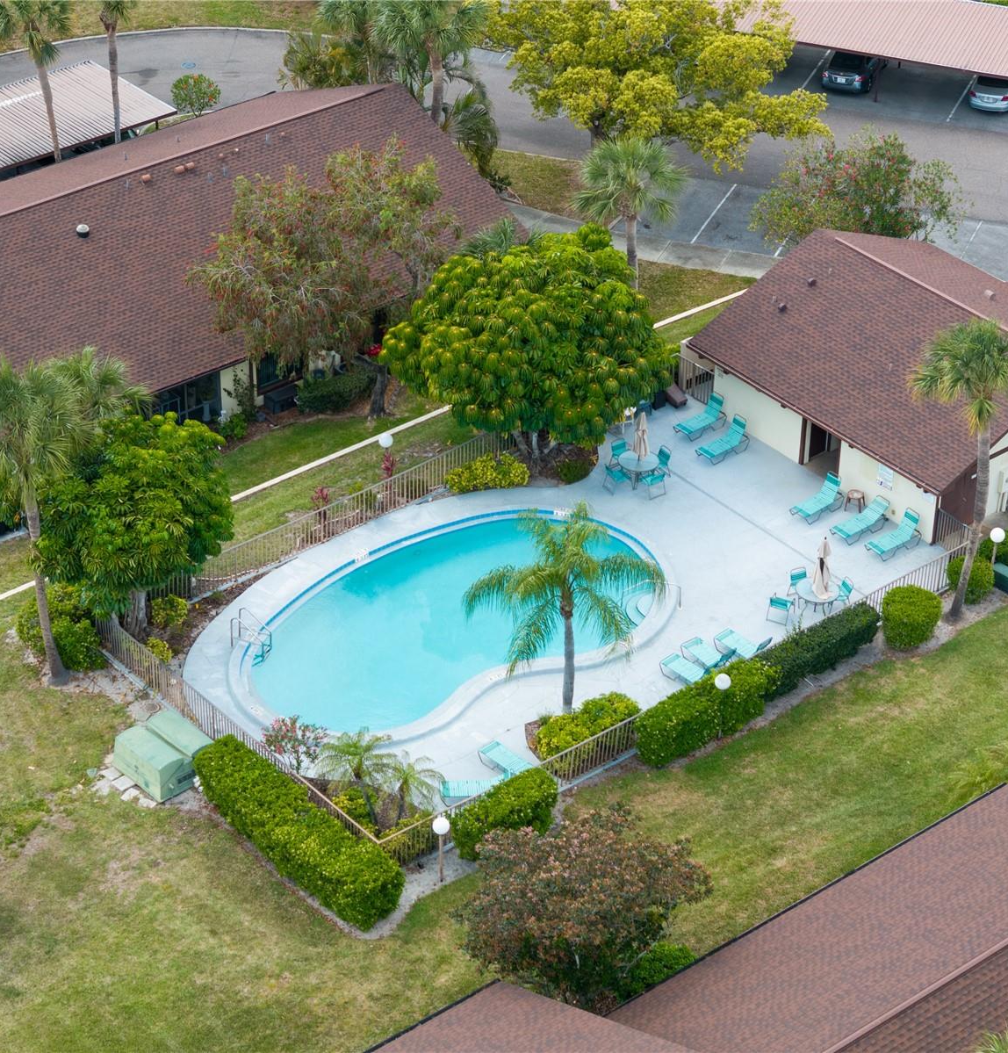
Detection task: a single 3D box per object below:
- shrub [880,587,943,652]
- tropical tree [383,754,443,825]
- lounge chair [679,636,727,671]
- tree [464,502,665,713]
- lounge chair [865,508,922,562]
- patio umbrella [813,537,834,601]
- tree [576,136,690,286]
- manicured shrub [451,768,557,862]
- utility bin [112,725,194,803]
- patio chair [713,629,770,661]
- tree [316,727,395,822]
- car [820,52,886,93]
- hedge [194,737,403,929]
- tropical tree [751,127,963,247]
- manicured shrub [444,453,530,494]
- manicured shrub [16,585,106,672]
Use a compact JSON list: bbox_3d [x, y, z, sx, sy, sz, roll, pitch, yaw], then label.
[{"bbox_3d":[11.710,2.563,81.561,1.650,1.500,1.650,1,34,2],"label":"shrub"},{"bbox_3d":[-2.240,6.601,69.703,1.550,2.100,1.550,0,34,0],"label":"tropical tree"},{"bbox_3d":[5.554,3.413,75.958,0.650,0.930,1.800,-24,41,-32],"label":"lounge chair"},{"bbox_3d":[1.520,2.241,72.322,4.950,6.400,4.700,0,34,0],"label":"tree"},{"bbox_3d":[11.029,0.199,80.187,1.640,0.990,0.650,-24,41,-31],"label":"lounge chair"},{"bbox_3d":[8.629,1.313,77.186,0.520,2.500,0.520,0,34,0],"label":"patio umbrella"},{"bbox_3d":[4.038,-9.634,90.993,3.600,5.700,3.500,1,34,0],"label":"tree"},{"bbox_3d":[-0.023,7.468,74.363,2.900,1.330,1.100,-24,41,-31],"label":"manicured shrub"},{"bbox_3d":[-8.873,5.836,71.888,1.060,1.130,2.050,-24,41,-32],"label":"utility bin"},{"bbox_3d":[6.426,3.125,75.947,0.640,0.880,1.680,-27,42,-34],"label":"patio chair"},{"bbox_3d":[-3.586,6.314,69.459,1.860,2.850,1.860,0,34,0],"label":"tree"},{"bbox_3d":[14.136,-18.737,113.115,1.830,1.470,4.850,12,36,17],"label":"car"},{"bbox_3d":[-5.367,7.911,73.719,1.400,1.270,7.250,-25,42,-33],"label":"hedge"},{"bbox_3d":[11.362,-9.943,92.139,6.900,5.100,6.200,1,34,0],"label":"tropical tree"},{"bbox_3d":[-0.549,-1.626,83.498,2.450,0.720,1.050,-5,34,-9],"label":"manicured shrub"},{"bbox_3d":[-11.802,2.589,76.053,2.350,1.650,2.100,0,34,0],"label":"manicured shrub"}]

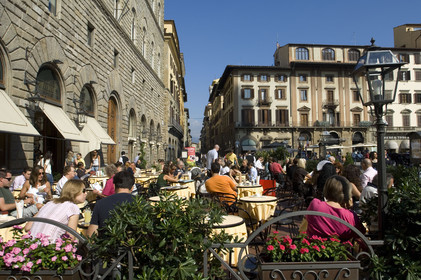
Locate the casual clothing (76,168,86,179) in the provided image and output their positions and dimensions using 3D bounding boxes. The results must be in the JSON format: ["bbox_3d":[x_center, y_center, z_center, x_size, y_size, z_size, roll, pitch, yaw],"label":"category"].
[{"bbox_3d":[-3.911,1.019,8.857,0.360,0.460,0.420,1,-3,-18],"label":"casual clothing"}]

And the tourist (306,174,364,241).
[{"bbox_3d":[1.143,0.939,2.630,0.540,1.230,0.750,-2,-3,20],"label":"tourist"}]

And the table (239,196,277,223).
[{"bbox_3d":[0.807,1.356,4.861,0.650,0.740,0.650,0,-3,0],"label":"table"}]

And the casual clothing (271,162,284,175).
[{"bbox_3d":[2.605,1.118,11.355,0.500,0.520,0.360,0,-3,9],"label":"casual clothing"}]

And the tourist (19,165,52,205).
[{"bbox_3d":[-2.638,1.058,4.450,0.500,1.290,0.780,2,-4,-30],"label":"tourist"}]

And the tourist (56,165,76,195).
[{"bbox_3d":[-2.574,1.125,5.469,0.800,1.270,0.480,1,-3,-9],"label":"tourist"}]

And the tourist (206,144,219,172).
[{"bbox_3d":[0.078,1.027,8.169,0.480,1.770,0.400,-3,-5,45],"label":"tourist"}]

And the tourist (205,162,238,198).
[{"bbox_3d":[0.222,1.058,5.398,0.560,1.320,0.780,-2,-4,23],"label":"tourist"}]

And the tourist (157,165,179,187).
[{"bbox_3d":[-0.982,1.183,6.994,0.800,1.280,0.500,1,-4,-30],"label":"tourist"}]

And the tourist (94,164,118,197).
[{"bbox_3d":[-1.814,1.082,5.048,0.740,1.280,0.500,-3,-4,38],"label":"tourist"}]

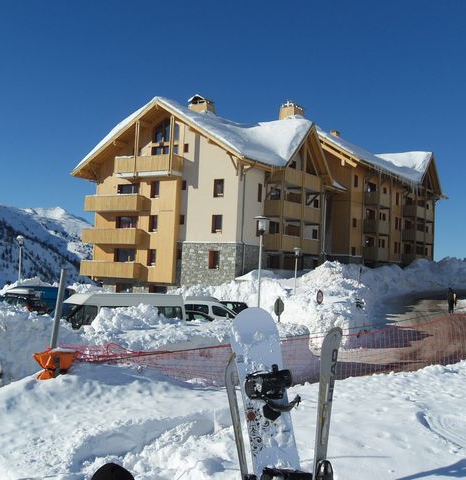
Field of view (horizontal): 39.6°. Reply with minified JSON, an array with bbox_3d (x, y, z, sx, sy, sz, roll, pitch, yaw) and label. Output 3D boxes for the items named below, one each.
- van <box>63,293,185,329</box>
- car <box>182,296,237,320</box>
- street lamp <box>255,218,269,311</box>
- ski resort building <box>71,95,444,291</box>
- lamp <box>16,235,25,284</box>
[{"bbox_3d":[-4.944,3.388,27.000,5.600,2.420,2.000,4,-3,-32],"label":"van"},{"bbox_3d":[-1.475,3.956,33.500,4.600,1.950,1.870,4,-3,-30],"label":"car"},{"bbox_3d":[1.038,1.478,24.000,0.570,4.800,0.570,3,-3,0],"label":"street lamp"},{"bbox_3d":[6.100,-3.062,68.076,20.500,18.000,42.500,1,-3,34],"label":"ski resort building"},{"bbox_3d":[-15.763,2.095,48.000,0.550,4.900,0.550,3,-3,0],"label":"lamp"}]

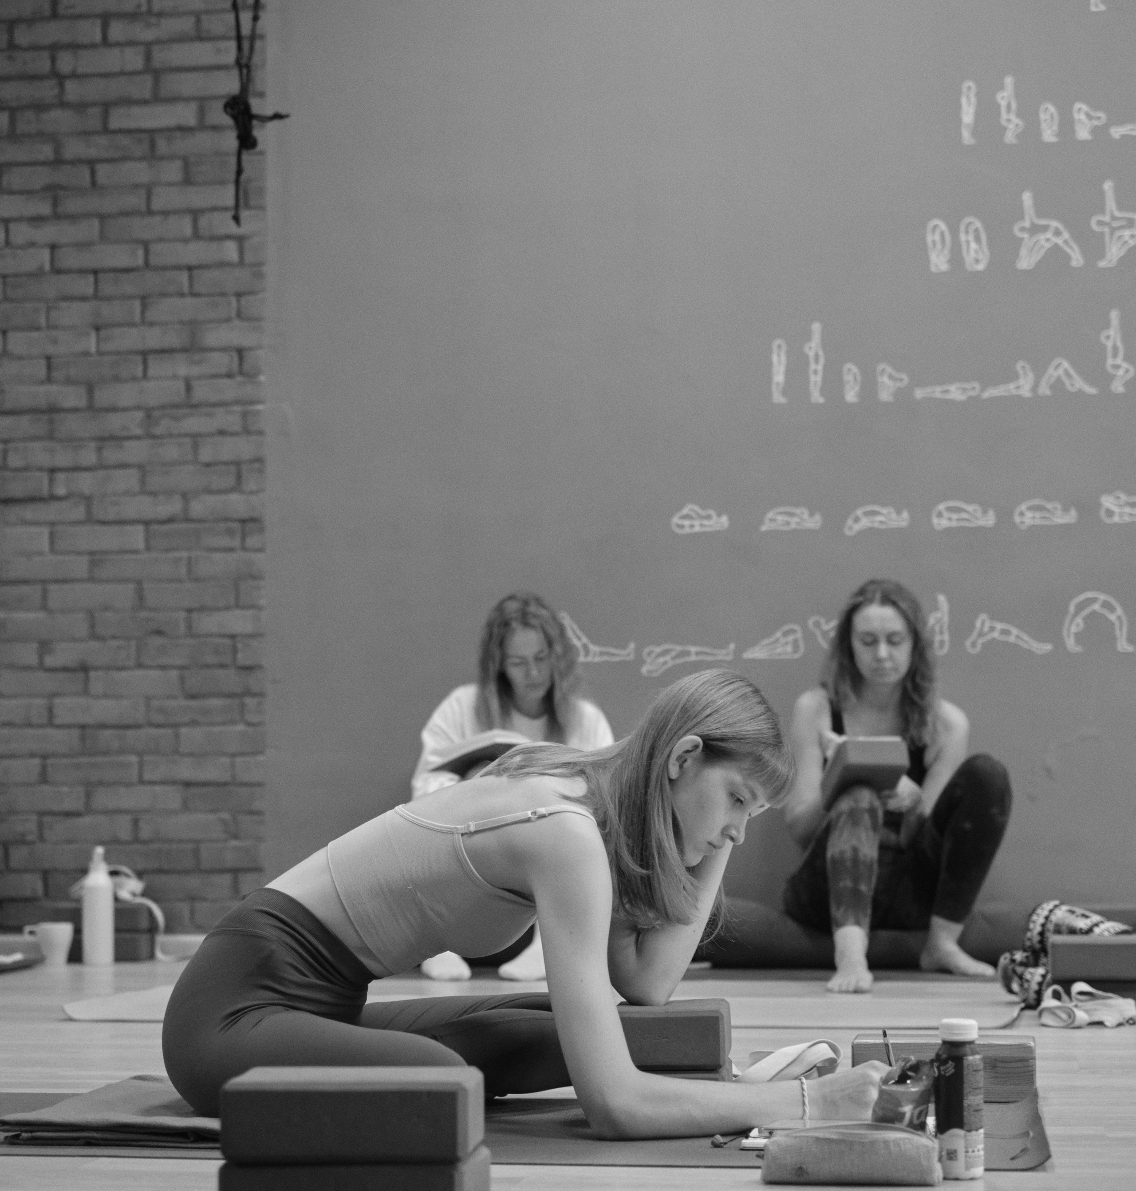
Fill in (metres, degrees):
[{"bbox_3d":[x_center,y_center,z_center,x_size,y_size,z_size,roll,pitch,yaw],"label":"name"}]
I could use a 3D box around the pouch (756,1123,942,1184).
[{"bbox_3d":[0.296,0.580,2.623,0.182,0.058,0.070,-1,-4,3],"label":"pouch"}]

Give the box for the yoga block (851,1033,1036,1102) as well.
[{"bbox_3d":[0.484,0.606,3.216,0.230,0.073,0.124,-1,-4,10],"label":"yoga block"}]

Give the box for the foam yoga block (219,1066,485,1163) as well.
[{"bbox_3d":[-0.199,0.483,2.344,0.230,0.073,0.128,-1,-4,6],"label":"foam yoga block"}]

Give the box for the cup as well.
[{"bbox_3d":[-1.154,0.773,5.573,0.110,0.095,0.080,-1,-4,0],"label":"cup"}]

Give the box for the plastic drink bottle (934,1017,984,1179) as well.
[{"bbox_3d":[0.411,0.527,2.647,0.052,0.165,0.052,-1,-4,0],"label":"plastic drink bottle"}]

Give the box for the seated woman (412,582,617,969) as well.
[{"bbox_3d":[-0.116,0.401,5.385,0.430,0.790,0.700,-1,-4,9],"label":"seated woman"}]

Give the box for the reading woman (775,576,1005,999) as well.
[{"bbox_3d":[0.659,0.375,5.116,0.450,0.790,0.740,-1,-4,6],"label":"reading woman"}]

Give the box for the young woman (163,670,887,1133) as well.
[{"bbox_3d":[-0.051,0.366,3.053,0.850,0.550,0.660,-1,-4,11],"label":"young woman"}]

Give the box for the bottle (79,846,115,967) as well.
[{"bbox_3d":[-1.046,0.689,5.580,0.071,0.262,0.071,-1,-4,0],"label":"bottle"}]

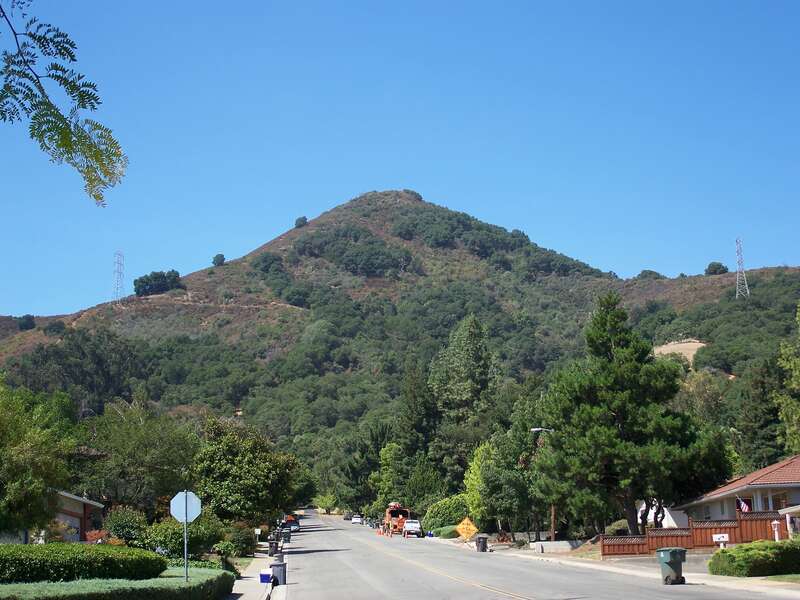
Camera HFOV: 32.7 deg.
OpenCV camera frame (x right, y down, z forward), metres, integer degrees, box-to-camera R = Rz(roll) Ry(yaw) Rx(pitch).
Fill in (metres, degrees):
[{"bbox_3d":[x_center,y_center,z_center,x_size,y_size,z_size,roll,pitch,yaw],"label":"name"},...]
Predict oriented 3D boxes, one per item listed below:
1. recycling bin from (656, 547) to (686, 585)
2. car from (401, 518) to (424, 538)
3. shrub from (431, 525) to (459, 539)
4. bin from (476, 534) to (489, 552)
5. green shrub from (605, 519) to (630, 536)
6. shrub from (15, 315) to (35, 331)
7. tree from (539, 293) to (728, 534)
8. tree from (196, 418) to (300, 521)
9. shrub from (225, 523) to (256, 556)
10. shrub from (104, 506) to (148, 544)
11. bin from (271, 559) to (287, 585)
[{"bbox_3d":[8.073,7.901,40.500,0.680,1.110,0.840,4,-11,-22],"label":"recycling bin"},{"bbox_3d":[1.346,23.127,138.000,1.870,1.760,4.600,0,-10,-4],"label":"car"},{"bbox_3d":[3.904,19.865,117.000,2.600,1.250,2.400,0,-10,-4],"label":"shrub"},{"bbox_3d":[4.883,14.376,80.500,0.760,1.060,0.640,0,-10,-3],"label":"bin"},{"bbox_3d":[11.698,12.287,73.000,1.700,1.300,1.600,0,-10,-4],"label":"green shrub"},{"bbox_3d":[-247.855,14.851,900.000,13.000,10.500,13.000,0,-10,0],"label":"shrub"},{"bbox_3d":[11.988,5.930,70.000,9.600,12.700,9.200,0,-10,-4],"label":"tree"},{"bbox_3d":[-10.695,12.855,95.000,7.300,9.300,7.000,0,-10,-4],"label":"tree"},{"bbox_3d":[-10.411,15.633,89.000,2.100,2.200,2.100,0,-10,-4],"label":"shrub"},{"bbox_3d":[-12.035,10.187,60.000,2.000,2.300,2.000,0,-10,-4],"label":"shrub"},{"bbox_3d":[-5.516,12.459,62.000,0.780,1.080,0.640,-1,-10,5],"label":"bin"}]

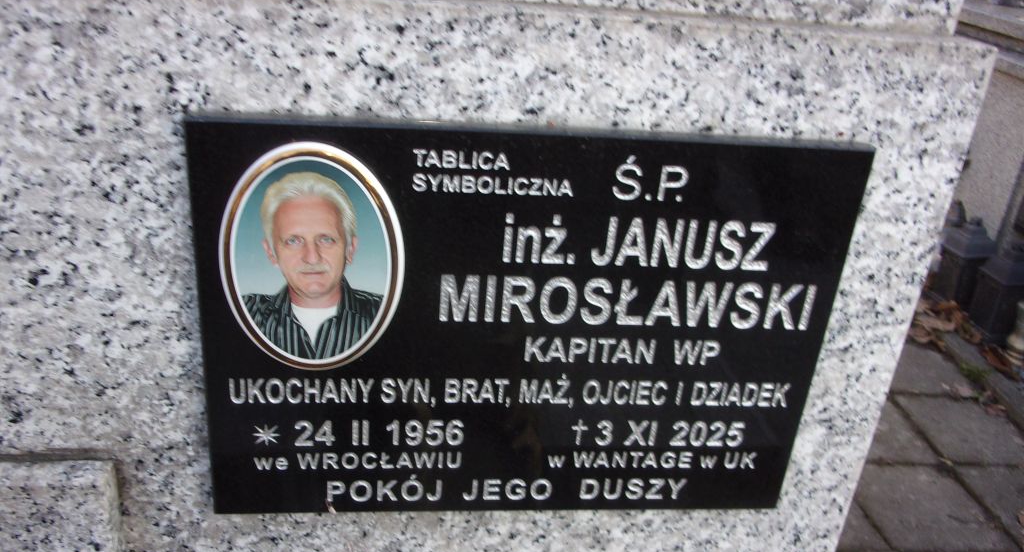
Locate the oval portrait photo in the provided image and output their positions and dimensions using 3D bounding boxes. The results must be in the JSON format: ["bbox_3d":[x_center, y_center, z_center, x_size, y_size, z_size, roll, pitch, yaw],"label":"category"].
[{"bbox_3d":[-0.118,-0.007,0.491,0.109,0.149,0.010,1,25,-8],"label":"oval portrait photo"}]

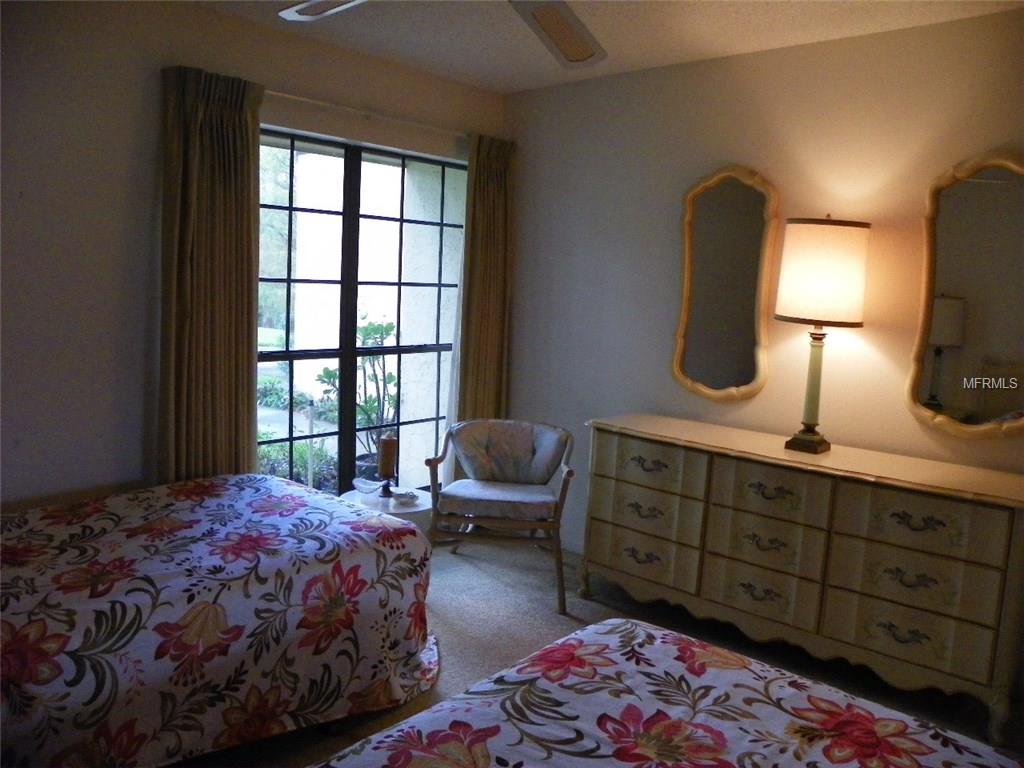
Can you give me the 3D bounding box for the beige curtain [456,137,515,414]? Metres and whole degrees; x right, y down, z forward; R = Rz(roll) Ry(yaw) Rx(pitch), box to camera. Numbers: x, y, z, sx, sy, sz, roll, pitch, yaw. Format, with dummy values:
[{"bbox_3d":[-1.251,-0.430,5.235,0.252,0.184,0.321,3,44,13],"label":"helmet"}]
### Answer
[{"bbox_3d":[-0.152,-0.228,4.184,0.143,2.116,0.329,10,11,43],"label":"beige curtain"}]

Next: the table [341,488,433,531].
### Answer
[{"bbox_3d":[-0.559,0.731,3.484,0.429,0.429,0.429,10,11,43],"label":"table"}]

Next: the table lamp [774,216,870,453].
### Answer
[{"bbox_3d":[1.211,-0.195,3.025,0.325,0.915,0.325,9,10,41],"label":"table lamp"}]

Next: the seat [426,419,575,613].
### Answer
[{"bbox_3d":[-0.025,0.572,3.651,0.658,0.744,0.615,3,8,8],"label":"seat"}]

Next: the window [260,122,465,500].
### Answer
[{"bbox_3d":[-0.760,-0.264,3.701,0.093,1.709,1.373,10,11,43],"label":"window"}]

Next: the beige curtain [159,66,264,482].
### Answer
[{"bbox_3d":[-1.193,-0.124,3.101,0.143,2.116,0.343,10,11,43],"label":"beige curtain"}]

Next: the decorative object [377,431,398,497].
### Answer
[{"bbox_3d":[-0.558,0.365,3.480,0.094,0.297,0.094,2,8,0],"label":"decorative object"}]

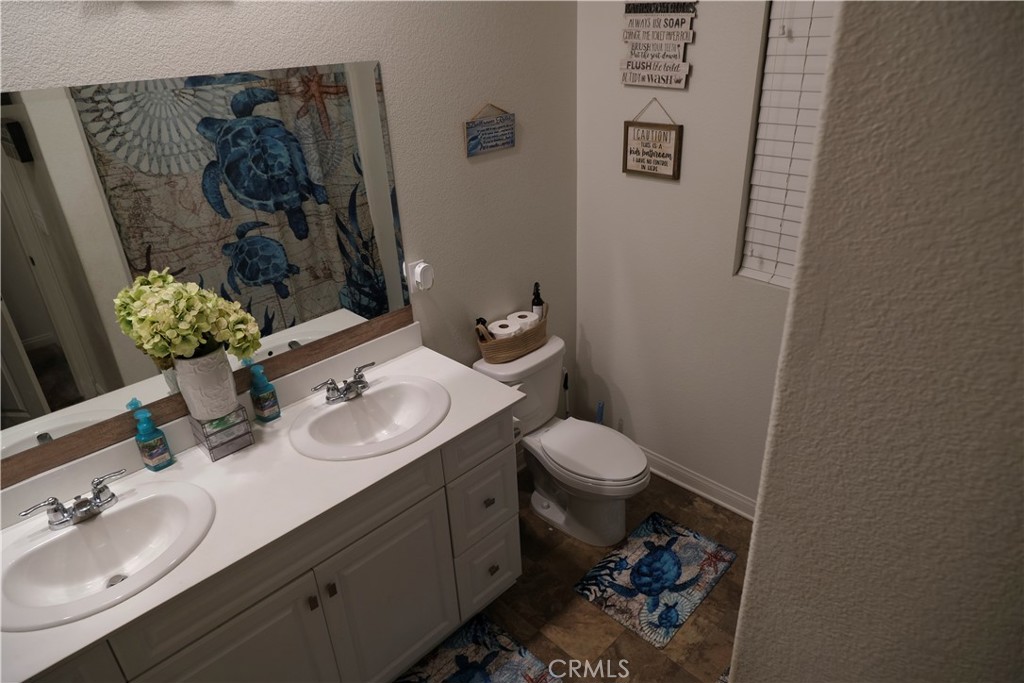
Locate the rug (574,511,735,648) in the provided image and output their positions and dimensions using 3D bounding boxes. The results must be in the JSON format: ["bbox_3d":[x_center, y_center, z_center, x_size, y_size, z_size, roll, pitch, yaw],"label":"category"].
[{"bbox_3d":[0.584,0.922,2.618,0.400,0.010,0.582,20,35,39],"label":"rug"}]

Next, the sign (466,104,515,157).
[{"bbox_3d":[-0.083,-0.799,2.458,0.252,0.170,0.016,-26,34,-38],"label":"sign"}]

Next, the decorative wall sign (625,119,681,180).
[{"bbox_3d":[0.548,-0.751,2.571,0.030,0.204,0.253,-26,34,-38],"label":"decorative wall sign"}]

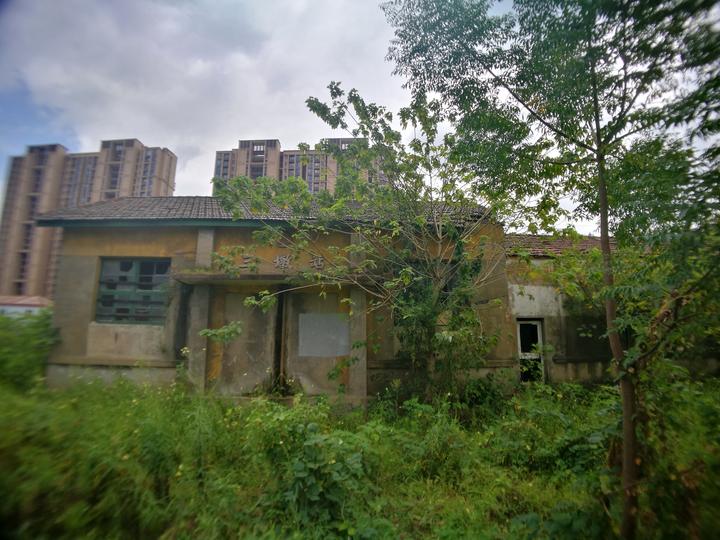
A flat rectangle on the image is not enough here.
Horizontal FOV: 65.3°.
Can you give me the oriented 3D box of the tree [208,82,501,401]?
[{"bbox_3d":[0.030,-0.750,12.000,6.200,6.700,5.000,0,-12,0],"label":"tree"}]

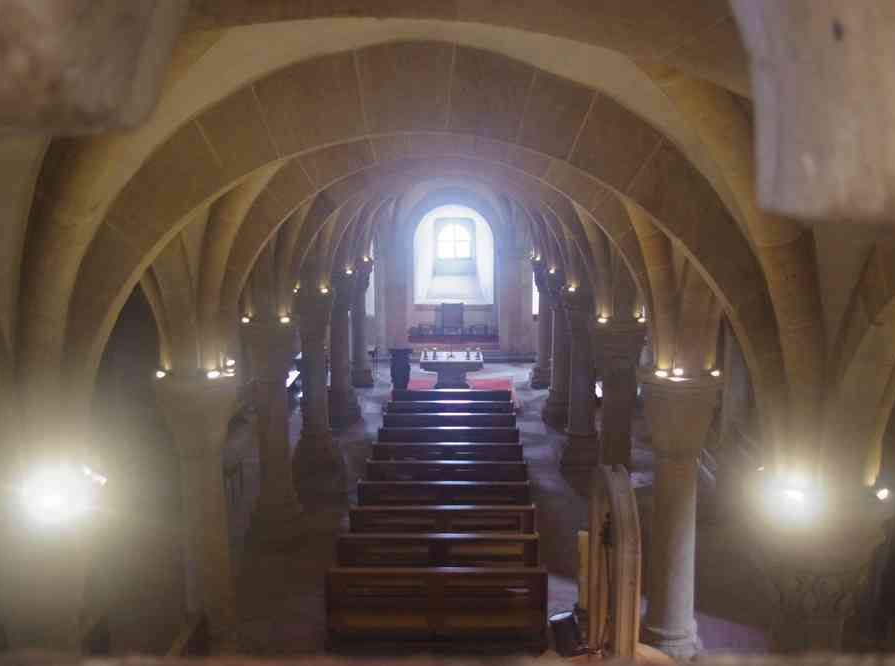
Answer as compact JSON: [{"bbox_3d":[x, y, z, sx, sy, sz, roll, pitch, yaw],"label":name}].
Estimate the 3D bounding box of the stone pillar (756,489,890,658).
[{"bbox_3d":[2.143,2.553,5.118,0.760,3.280,0.760,0,10,1],"label":"stone pillar"}]

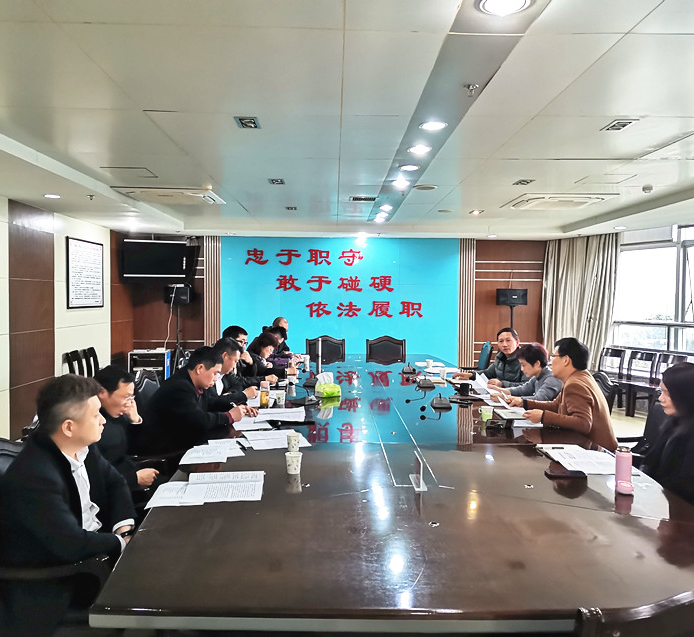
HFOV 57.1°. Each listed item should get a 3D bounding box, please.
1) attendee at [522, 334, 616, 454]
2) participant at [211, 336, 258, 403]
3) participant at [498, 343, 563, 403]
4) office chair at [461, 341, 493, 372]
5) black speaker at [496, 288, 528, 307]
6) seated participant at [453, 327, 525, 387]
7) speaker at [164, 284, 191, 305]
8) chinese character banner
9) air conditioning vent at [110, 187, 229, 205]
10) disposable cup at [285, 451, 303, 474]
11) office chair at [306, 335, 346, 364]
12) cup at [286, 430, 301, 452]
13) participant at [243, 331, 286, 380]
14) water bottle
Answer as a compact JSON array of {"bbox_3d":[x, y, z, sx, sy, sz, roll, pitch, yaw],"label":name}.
[{"bbox_3d":[1.336,0.754,3.851,0.680,1.280,0.540,0,2,10],"label":"attendee"},{"bbox_3d":[-0.931,0.753,4.634,0.800,1.225,0.540,1,2,7],"label":"participant"},{"bbox_3d":[1.387,0.773,4.854,0.640,1.180,0.500,0,2,6],"label":"participant"},{"bbox_3d":[1.517,0.785,8.008,0.600,0.960,0.600,0,2,-1],"label":"office chair"},{"bbox_3d":[2.461,-0.312,9.491,0.460,0.240,0.260,1,2,11],"label":"black speaker"},{"bbox_3d":[1.351,0.712,5.760,0.700,1.250,0.650,-2,3,-43],"label":"seated participant"},{"bbox_3d":[-2.614,-0.362,9.846,0.430,0.270,0.280,0,2,-1],"label":"speaker"},{"bbox_3d":[-0.109,-0.187,10.120,3.790,2.200,0.050,0,2,-1],"label":"chinese character banner"},{"bbox_3d":[-1.896,-1.326,6.924,0.970,0.050,1.000,0,2,-1],"label":"air conditioning vent"},{"bbox_3d":[-0.231,0.632,2.769,0.076,0.086,0.076,0,2,-1],"label":"disposable cup"},{"bbox_3d":[-0.292,0.736,8.708,0.580,0.980,0.620,0,2,-1],"label":"office chair"},{"bbox_3d":[-0.263,0.619,3.170,0.068,0.087,0.068,0,2,0],"label":"cup"},{"bbox_3d":[-0.876,0.724,5.995,0.780,1.188,0.540,1,2,7],"label":"participant"},{"bbox_3d":[1.113,0.601,2.560,0.067,0.170,0.068,0,2,-1],"label":"water bottle"}]

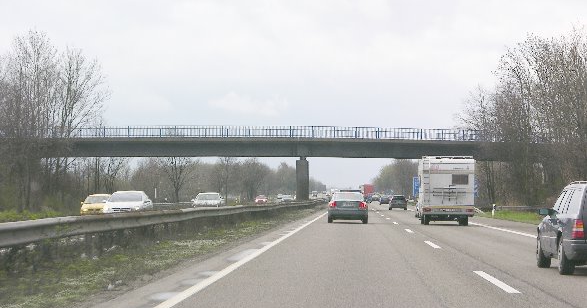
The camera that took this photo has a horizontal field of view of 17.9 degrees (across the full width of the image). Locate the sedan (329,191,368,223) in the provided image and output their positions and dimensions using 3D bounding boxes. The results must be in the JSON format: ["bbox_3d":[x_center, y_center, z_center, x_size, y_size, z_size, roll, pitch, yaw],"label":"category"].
[{"bbox_3d":[2.451,2.398,82.948,1.760,1.402,4.500,0,-1,2],"label":"sedan"}]

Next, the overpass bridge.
[{"bbox_3d":[-1.063,1.290,170.150,46.918,7.504,7.200,0,-1,-20],"label":"overpass bridge"}]

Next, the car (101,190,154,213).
[{"bbox_3d":[-7.270,2.376,82.800,1.750,1.430,4.450,0,-1,2],"label":"car"}]

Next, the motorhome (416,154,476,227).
[{"bbox_3d":[6.743,1.656,82.748,2.244,3.013,5.900,0,-1,2],"label":"motorhome"}]

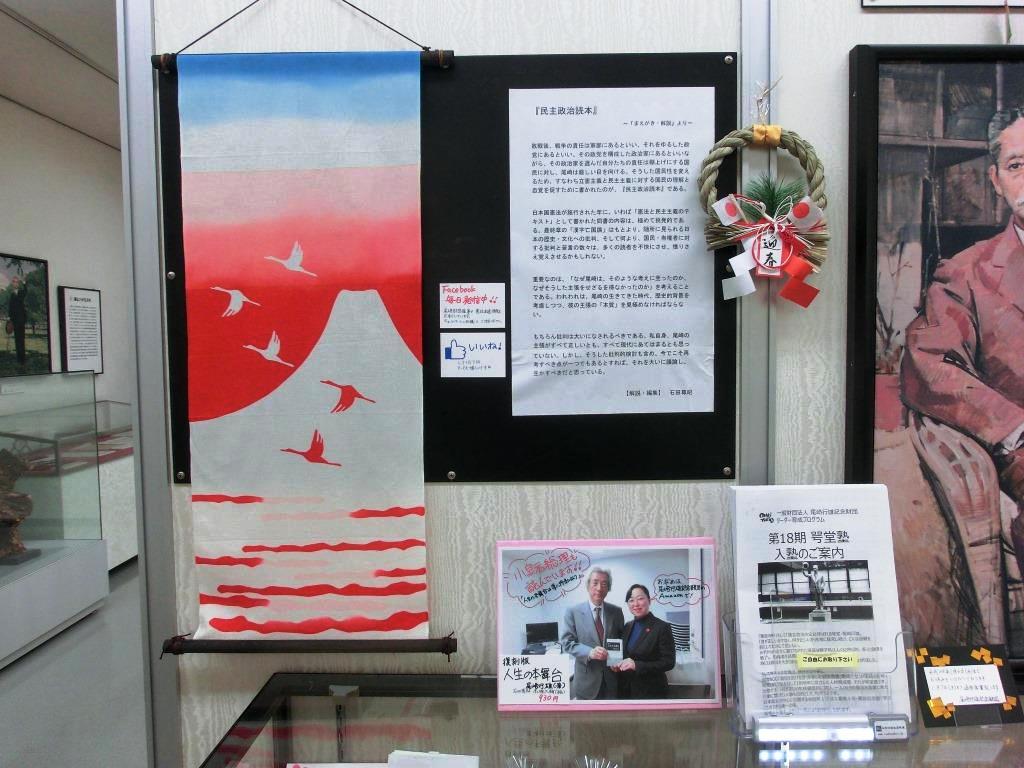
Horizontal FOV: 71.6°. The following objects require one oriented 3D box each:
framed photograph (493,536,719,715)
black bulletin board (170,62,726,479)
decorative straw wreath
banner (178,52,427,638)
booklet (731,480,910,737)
[{"bbox_3d":[0.131,0.326,0.970,0.302,0.222,0.010,0,-9,-3],"label":"framed photograph"},{"bbox_3d":[-0.091,-0.164,1.031,0.832,0.618,0.015,-1,3,1],"label":"black bulletin board"},{"bbox_3d":[0.350,-0.235,0.992,0.182,0.252,0.060,-1,3,1],"label":"decorative straw wreath"},{"bbox_3d":[-0.300,-0.046,1.029,0.347,0.850,0.020,-1,3,1],"label":"banner"},{"bbox_3d":[0.397,0.284,0.924,0.212,0.297,0.020,0,-8,-4],"label":"booklet"}]

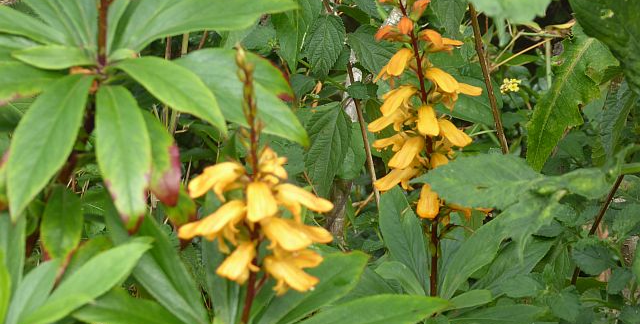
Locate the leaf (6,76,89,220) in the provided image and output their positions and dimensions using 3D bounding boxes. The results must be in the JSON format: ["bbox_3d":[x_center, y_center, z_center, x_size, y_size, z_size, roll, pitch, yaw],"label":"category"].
[{"bbox_3d":[-0.170,-0.010,1.580,0.033,0.020,0.109,16,66,25],"label":"leaf"}]

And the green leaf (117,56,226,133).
[{"bbox_3d":[-0.095,-0.041,1.585,0.089,0.020,0.029,30,47,20],"label":"green leaf"}]

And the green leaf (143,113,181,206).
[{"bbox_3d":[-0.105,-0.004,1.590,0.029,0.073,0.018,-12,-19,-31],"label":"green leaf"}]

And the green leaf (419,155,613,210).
[{"bbox_3d":[0.115,0.010,1.505,0.140,0.014,0.038,-2,49,40],"label":"green leaf"}]

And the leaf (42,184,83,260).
[{"bbox_3d":[-0.147,0.034,1.420,0.024,0.009,0.044,0,63,0],"label":"leaf"}]

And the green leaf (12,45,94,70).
[{"bbox_3d":[-0.170,-0.066,1.585,0.059,0.015,0.019,7,30,-31],"label":"green leaf"}]

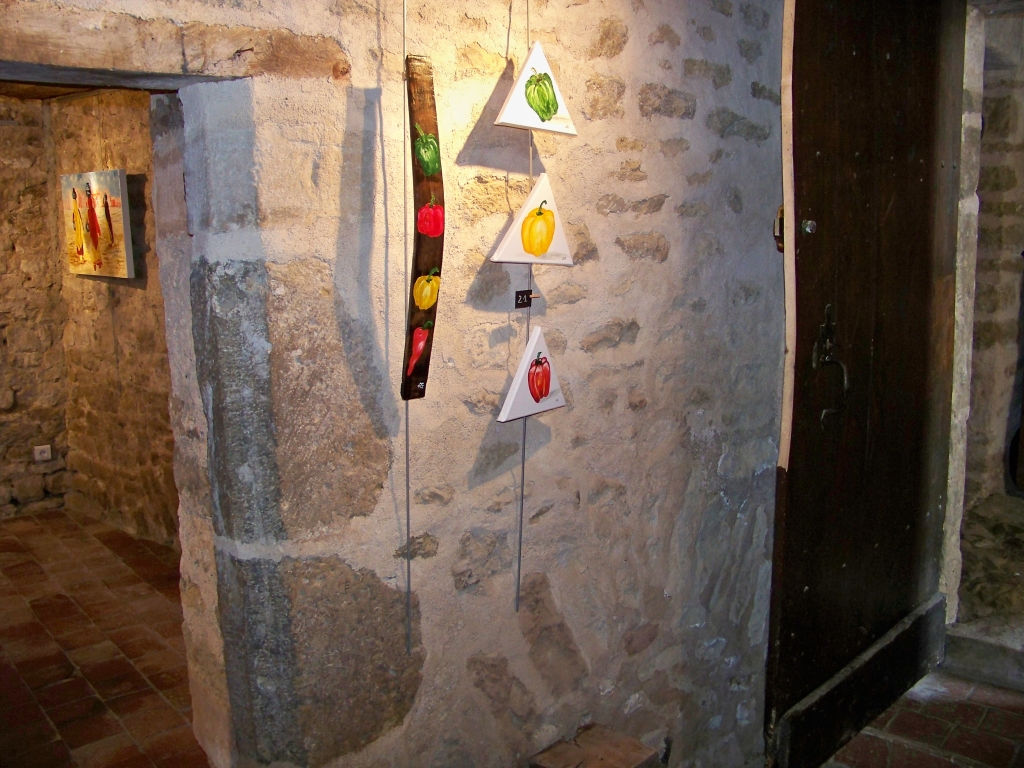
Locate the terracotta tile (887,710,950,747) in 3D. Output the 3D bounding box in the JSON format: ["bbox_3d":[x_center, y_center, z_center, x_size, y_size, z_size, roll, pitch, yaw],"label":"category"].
[{"bbox_3d":[1.243,1.060,2.978,0.162,0.020,0.158,6,9,37],"label":"terracotta tile"}]

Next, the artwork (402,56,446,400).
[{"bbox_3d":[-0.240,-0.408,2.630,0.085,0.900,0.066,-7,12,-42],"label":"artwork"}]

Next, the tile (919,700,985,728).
[{"bbox_3d":[1.399,1.045,3.092,0.172,0.020,0.158,6,9,37],"label":"tile"}]

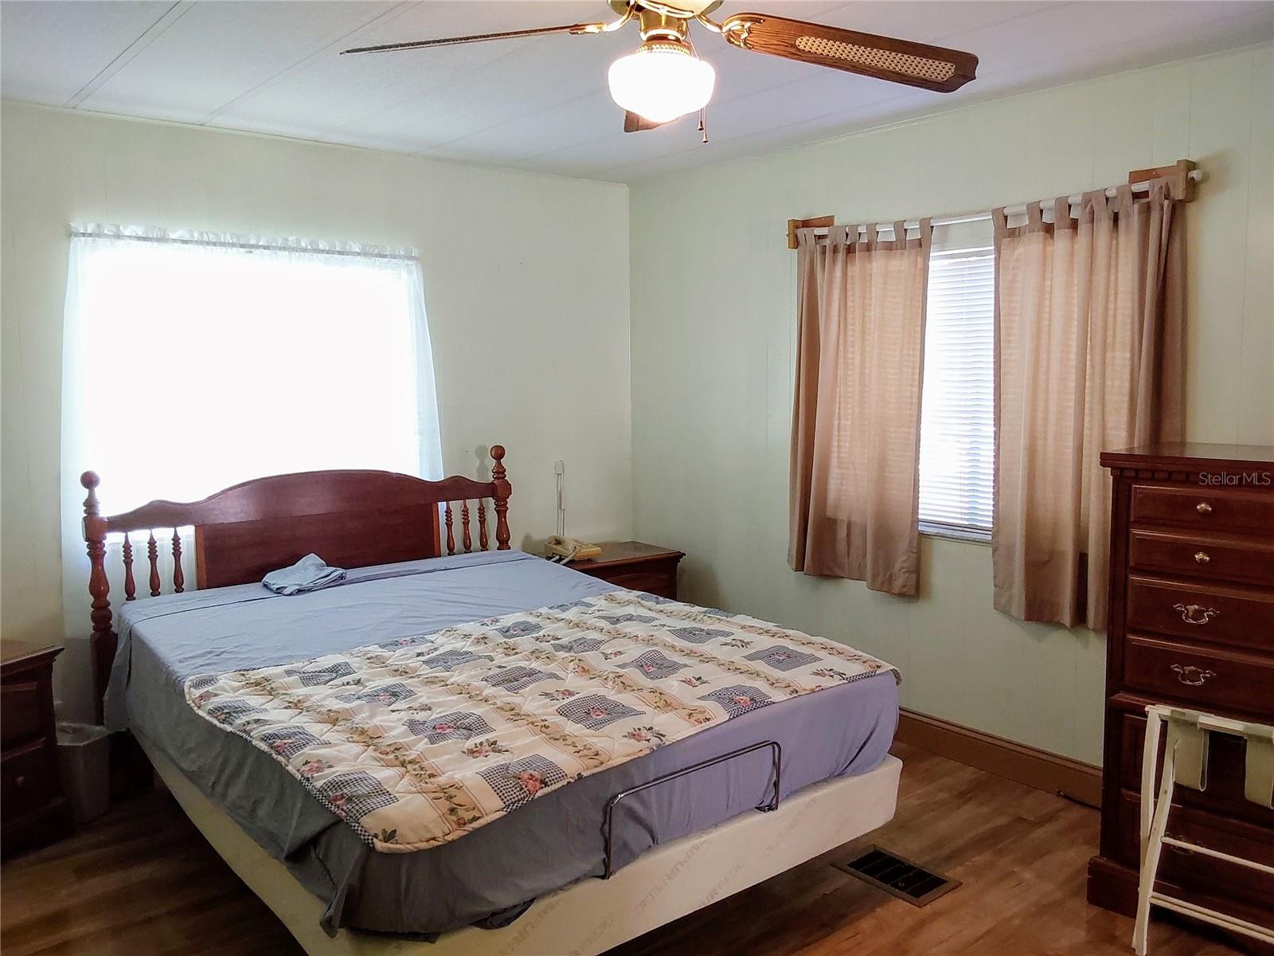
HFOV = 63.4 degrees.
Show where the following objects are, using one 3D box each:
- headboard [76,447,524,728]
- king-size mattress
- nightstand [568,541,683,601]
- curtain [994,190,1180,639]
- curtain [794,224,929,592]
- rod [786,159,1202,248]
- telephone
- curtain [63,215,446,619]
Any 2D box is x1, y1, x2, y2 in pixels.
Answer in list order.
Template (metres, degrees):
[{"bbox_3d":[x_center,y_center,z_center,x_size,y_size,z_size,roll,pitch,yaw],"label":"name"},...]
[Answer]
[{"bbox_3d":[-1.160,0.479,3.924,1.659,1.127,0.089,-6,8,-41],"label":"headboard"},{"bbox_3d":[-0.485,0.628,3.159,1.599,0.278,1.966,-6,8,-38],"label":"king-size mattress"},{"bbox_3d":[-0.147,0.652,4.639,0.636,0.608,0.427,-6,8,-41],"label":"nightstand"},{"bbox_3d":[1.403,-0.190,3.240,0.109,1.361,0.626,-6,8,-41],"label":"curtain"},{"bbox_3d":[0.822,-0.264,3.906,0.099,1.371,0.621,-6,8,-41],"label":"curtain"},{"bbox_3d":[1.117,-0.909,3.522,0.089,0.119,1.529,-6,8,-41],"label":"rod"},{"bbox_3d":[-0.268,0.304,4.599,0.209,0.099,0.189,4,8,39],"label":"telephone"},{"bbox_3d":[-1.348,-0.203,3.780,1.410,1.331,0.070,-6,8,-41],"label":"curtain"}]

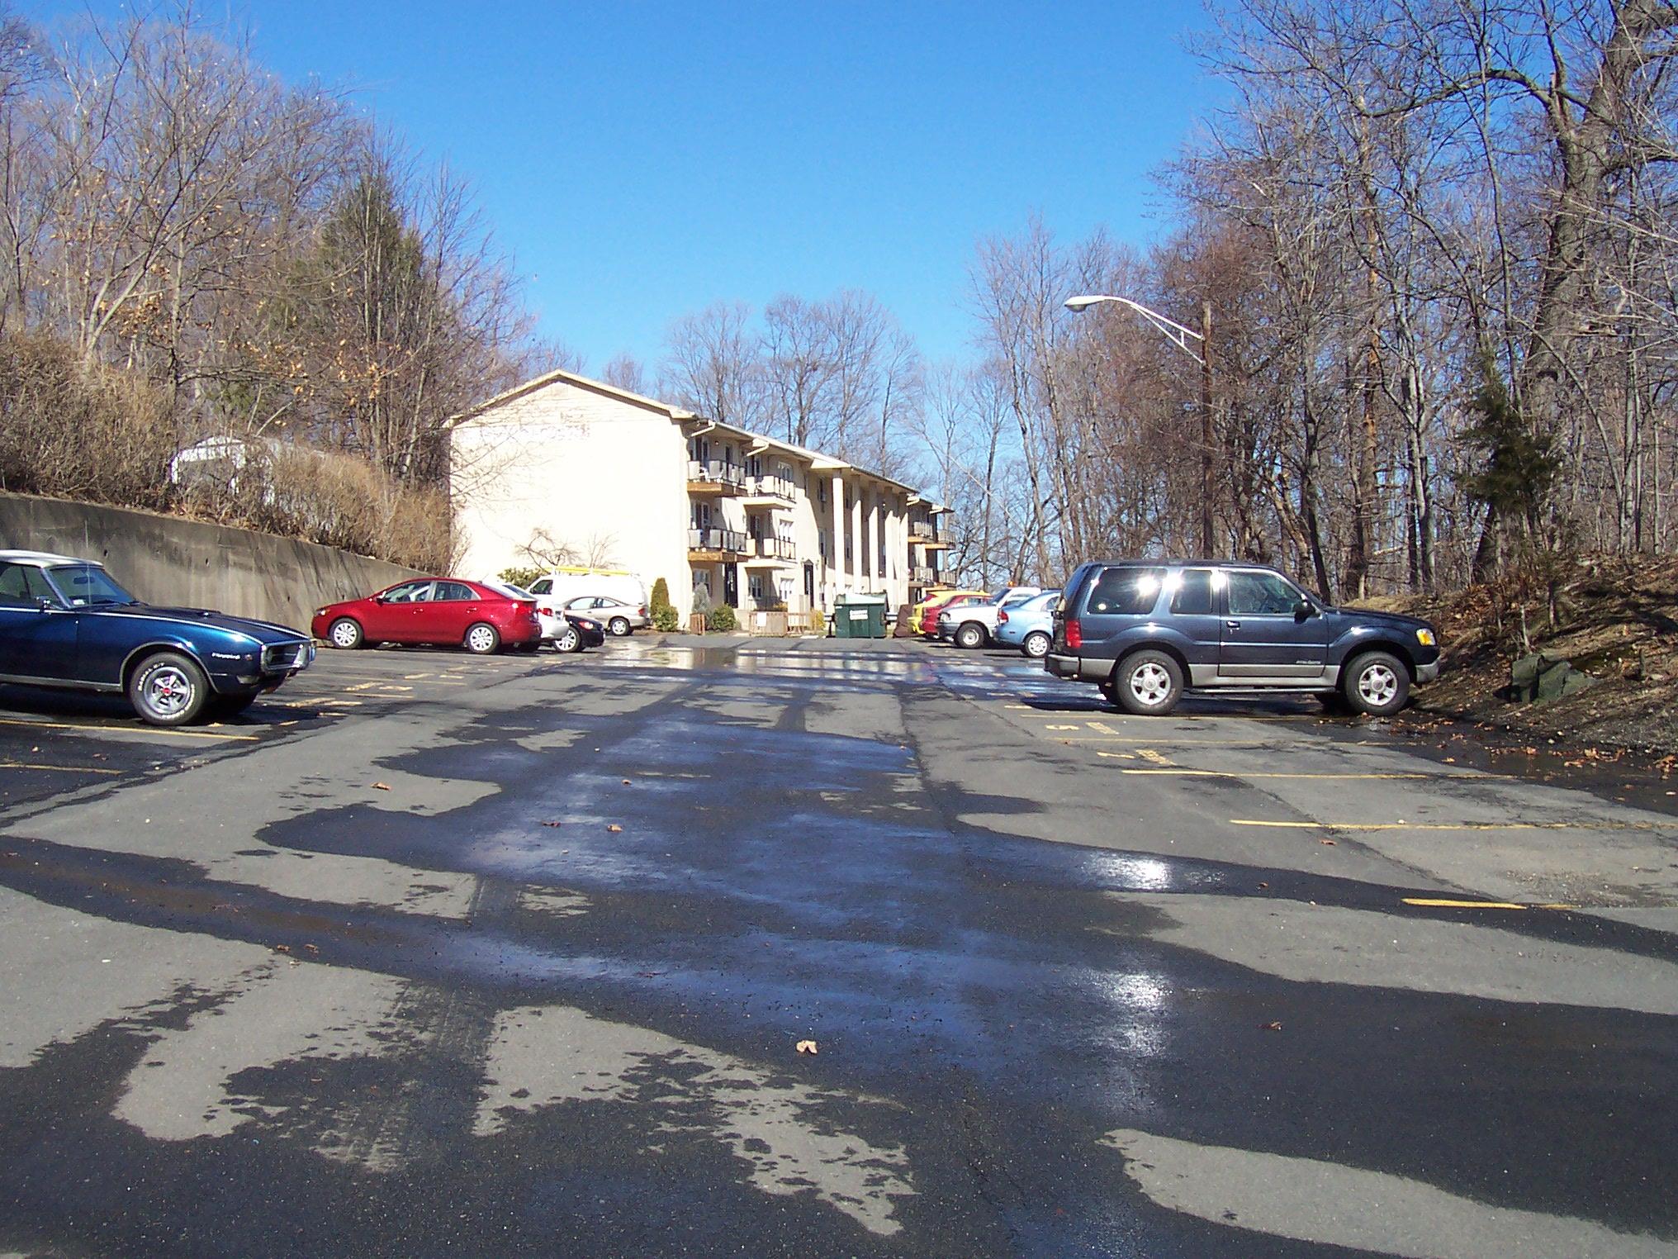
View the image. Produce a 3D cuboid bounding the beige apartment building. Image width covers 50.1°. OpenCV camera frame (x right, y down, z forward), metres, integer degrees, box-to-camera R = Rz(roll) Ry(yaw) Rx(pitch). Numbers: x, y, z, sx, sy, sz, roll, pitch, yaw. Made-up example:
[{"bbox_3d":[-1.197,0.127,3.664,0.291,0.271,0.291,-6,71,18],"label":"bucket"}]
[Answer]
[{"bbox_3d":[-3.900,-5.000,96.800,12.100,10.400,52.500,0,0,14],"label":"beige apartment building"}]

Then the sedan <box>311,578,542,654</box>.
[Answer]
[{"bbox_3d":[-8.270,-0.300,36.150,4.530,1.460,1.780,2,0,1],"label":"sedan"}]

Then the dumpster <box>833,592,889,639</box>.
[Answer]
[{"bbox_3d":[0.880,-0.530,66.700,2.000,1.720,1.600,0,0,3],"label":"dumpster"}]

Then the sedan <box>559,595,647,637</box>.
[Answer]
[{"bbox_3d":[-8.900,-0.470,62.800,4.580,1.370,1.730,1,0,2],"label":"sedan"}]

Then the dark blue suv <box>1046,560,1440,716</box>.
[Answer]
[{"bbox_3d":[4.750,0.090,21.450,4.580,1.760,1.790,0,0,-1],"label":"dark blue suv"}]

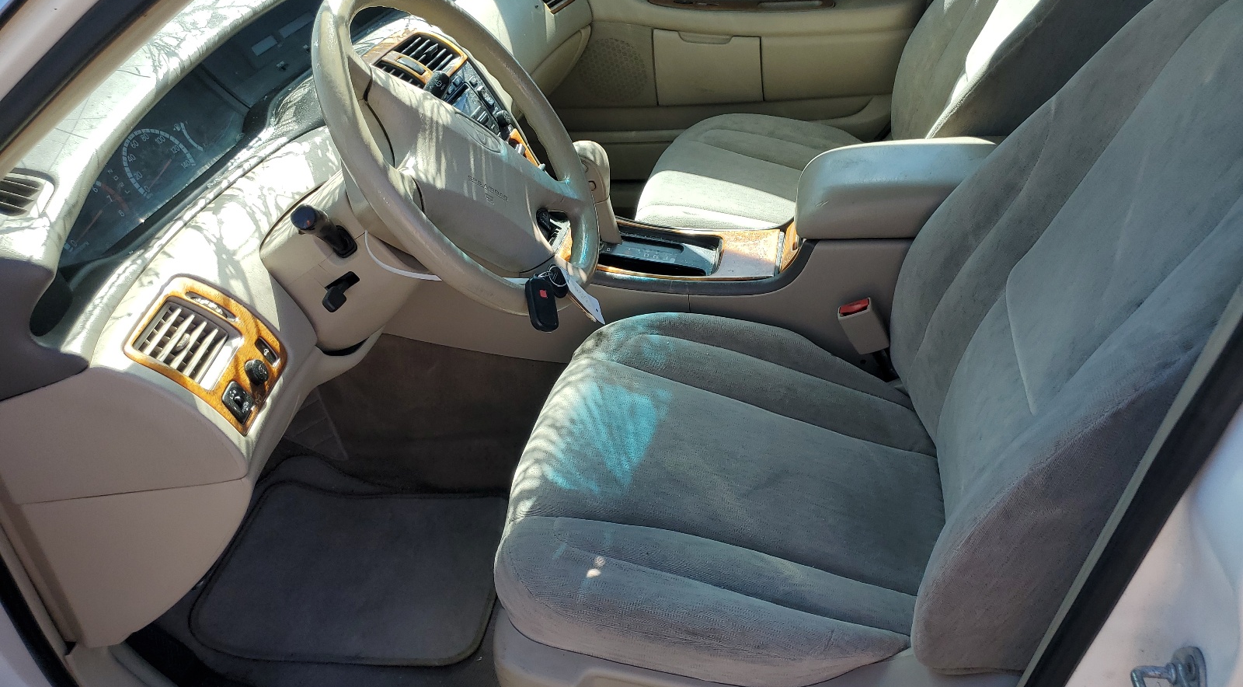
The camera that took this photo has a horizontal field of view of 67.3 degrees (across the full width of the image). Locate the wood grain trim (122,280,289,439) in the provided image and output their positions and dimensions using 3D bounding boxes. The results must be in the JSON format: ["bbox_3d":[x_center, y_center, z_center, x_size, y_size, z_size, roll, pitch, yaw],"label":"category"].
[{"bbox_3d":[-0.373,0.008,0.845,0.028,0.130,0.130,-43,25,25],"label":"wood grain trim"}]

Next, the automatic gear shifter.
[{"bbox_3d":[-0.037,-0.213,1.370,0.056,0.155,0.045,-6,32,17],"label":"automatic gear shifter"}]

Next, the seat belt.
[{"bbox_3d":[0.342,-0.005,1.280,0.045,0.122,0.026,-15,29,22],"label":"seat belt"}]

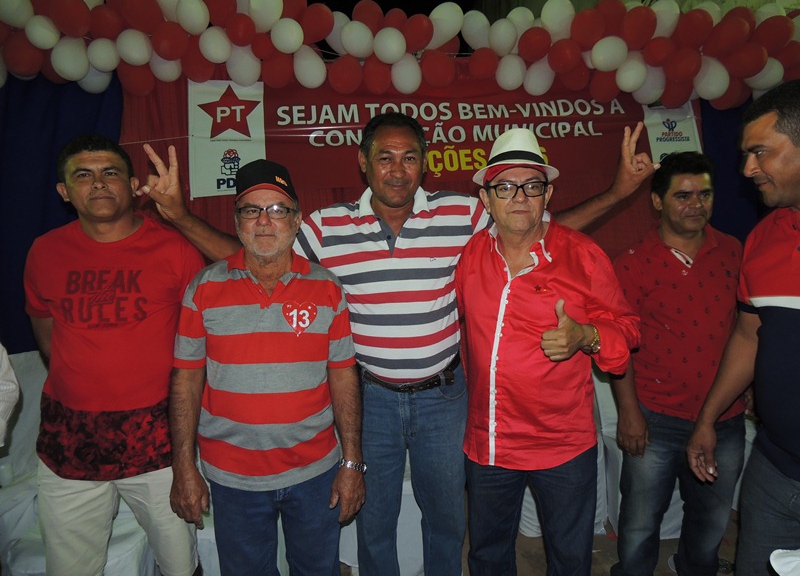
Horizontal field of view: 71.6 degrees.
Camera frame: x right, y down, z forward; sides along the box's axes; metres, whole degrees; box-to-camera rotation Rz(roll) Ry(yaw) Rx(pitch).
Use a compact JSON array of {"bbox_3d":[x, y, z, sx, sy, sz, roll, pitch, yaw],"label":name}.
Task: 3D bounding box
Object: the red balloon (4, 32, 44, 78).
[{"bbox_3d":[-1.989,-1.233,2.930,0.180,0.195,0.180,-1,5,0],"label":"red balloon"}]

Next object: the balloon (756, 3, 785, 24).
[{"bbox_3d":[1.808,-1.297,2.700,0.145,0.175,0.150,0,6,0],"label":"balloon"}]

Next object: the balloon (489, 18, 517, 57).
[{"bbox_3d":[0.536,-1.310,2.900,0.147,0.182,0.160,-1,9,0],"label":"balloon"}]

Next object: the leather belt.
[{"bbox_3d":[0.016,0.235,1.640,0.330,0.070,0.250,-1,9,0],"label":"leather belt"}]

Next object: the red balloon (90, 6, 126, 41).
[{"bbox_3d":[-1.355,-1.230,2.570,0.145,0.155,0.160,0,6,0],"label":"red balloon"}]

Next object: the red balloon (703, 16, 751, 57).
[{"bbox_3d":[1.719,-1.324,2.920,0.220,0.175,0.175,-44,-4,14],"label":"red balloon"}]

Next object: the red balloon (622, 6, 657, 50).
[{"bbox_3d":[1.116,-1.207,2.580,0.148,0.185,0.150,5,6,-1],"label":"red balloon"}]

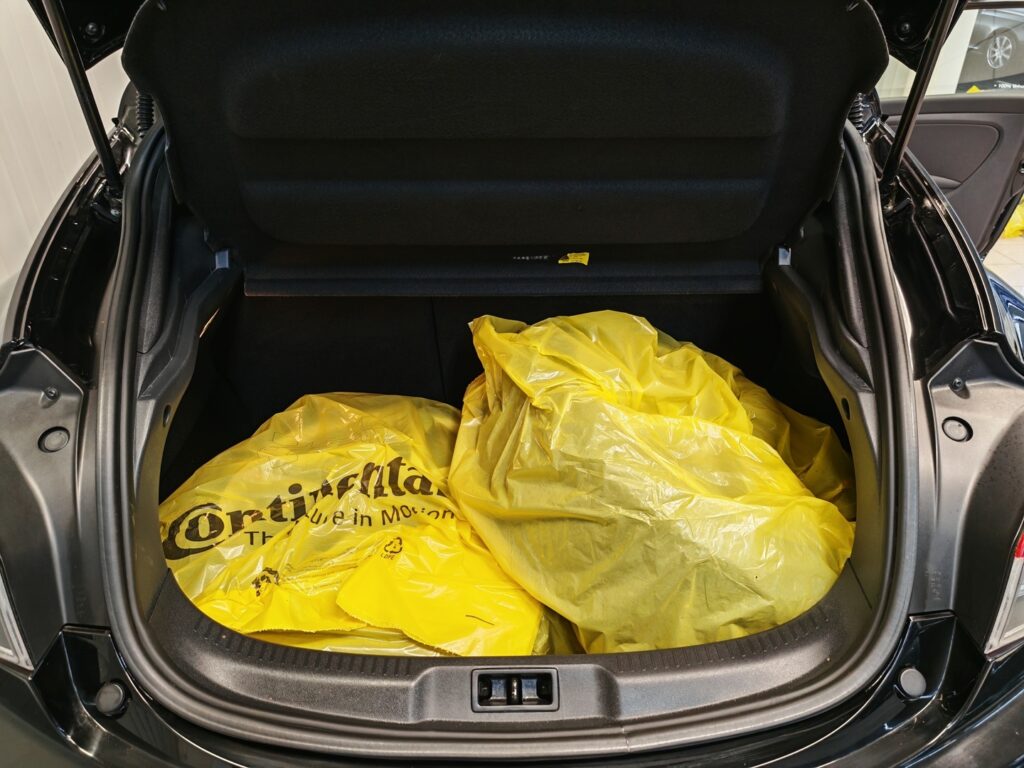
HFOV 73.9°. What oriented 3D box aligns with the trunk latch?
[{"bbox_3d":[0.007,0.379,0.842,0.105,0.040,0.050,-1,30,-1],"label":"trunk latch"}]

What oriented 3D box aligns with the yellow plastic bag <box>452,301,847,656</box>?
[{"bbox_3d":[0.241,0.158,1.144,0.650,0.440,0.600,-1,30,-1],"label":"yellow plastic bag"}]

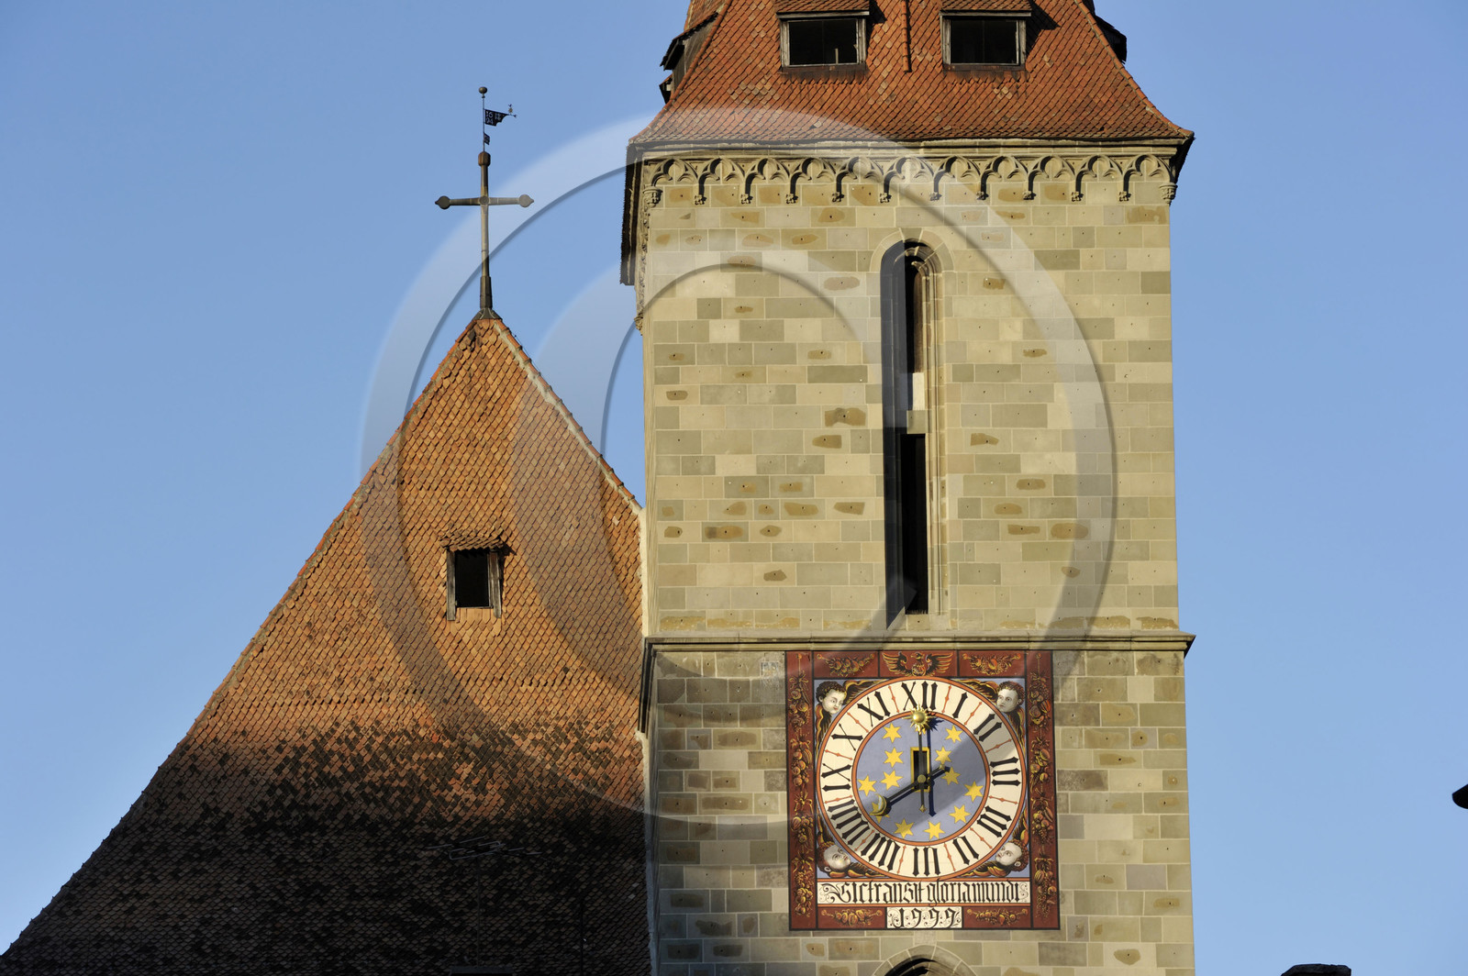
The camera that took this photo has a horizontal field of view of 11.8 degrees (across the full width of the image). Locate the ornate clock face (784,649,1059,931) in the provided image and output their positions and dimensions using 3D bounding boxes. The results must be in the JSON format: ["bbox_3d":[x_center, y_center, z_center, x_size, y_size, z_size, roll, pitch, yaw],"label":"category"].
[{"bbox_3d":[3.774,6.031,142.830,5.412,5.710,0.350,0,-14,-2],"label":"ornate clock face"}]

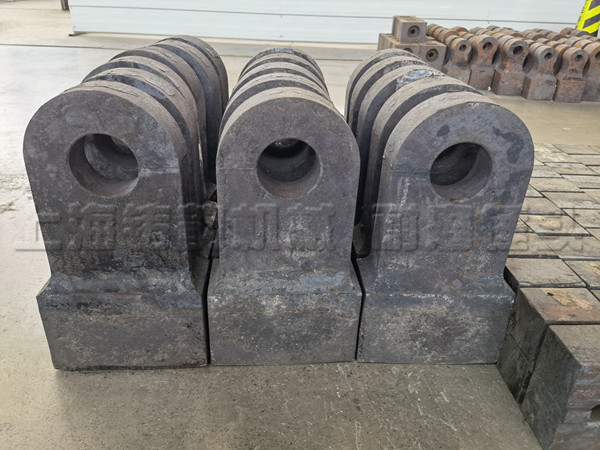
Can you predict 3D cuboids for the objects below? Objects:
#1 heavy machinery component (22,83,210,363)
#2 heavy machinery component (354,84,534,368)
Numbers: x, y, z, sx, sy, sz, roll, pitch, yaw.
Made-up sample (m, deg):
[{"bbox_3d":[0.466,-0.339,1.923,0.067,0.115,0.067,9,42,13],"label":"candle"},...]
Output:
[{"bbox_3d":[-0.373,0.017,0.993,0.337,0.608,0.150,1,27,-3],"label":"heavy machinery component"},{"bbox_3d":[0.309,0.022,1.036,0.335,0.605,0.150,1,27,-3],"label":"heavy machinery component"}]

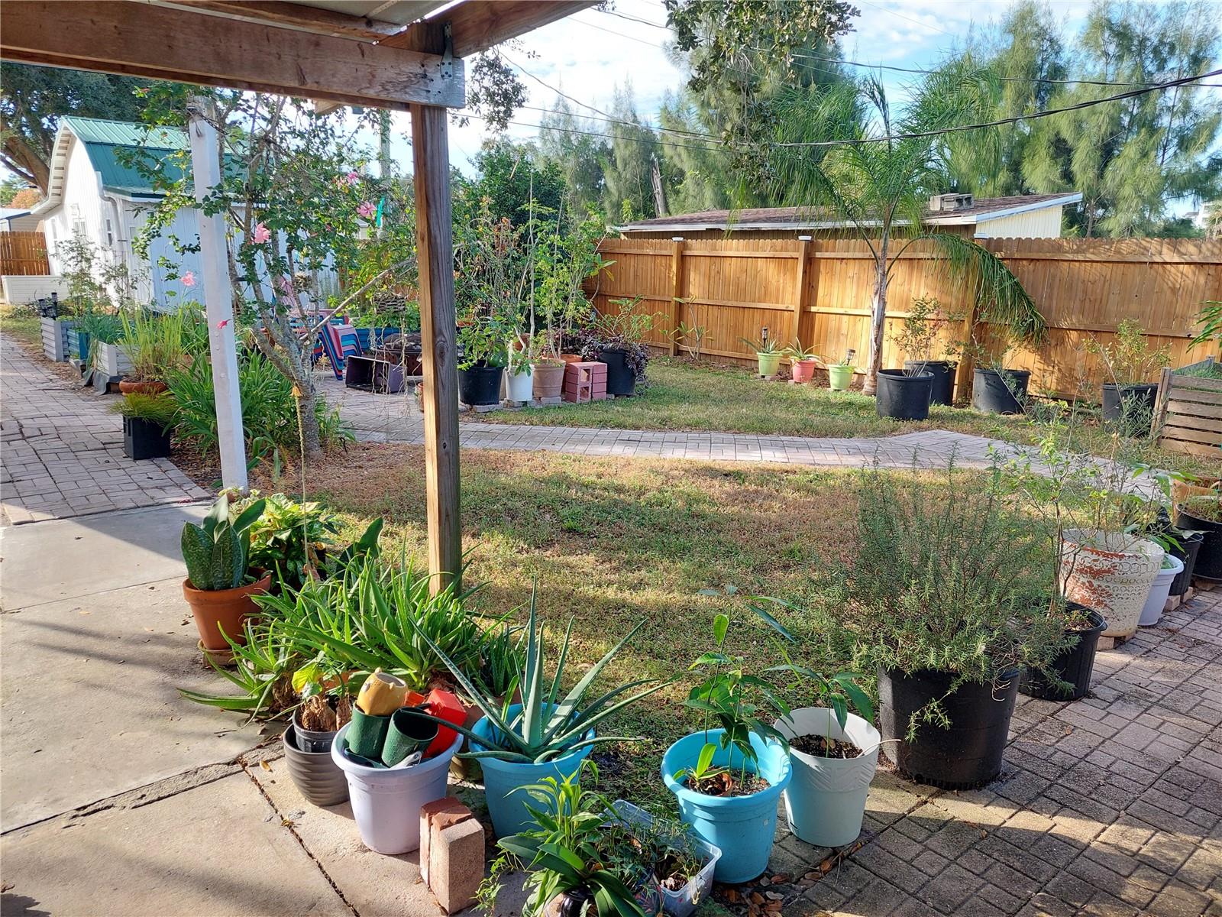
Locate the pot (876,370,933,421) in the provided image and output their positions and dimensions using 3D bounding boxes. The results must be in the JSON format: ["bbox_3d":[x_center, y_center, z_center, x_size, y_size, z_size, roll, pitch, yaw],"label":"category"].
[{"bbox_3d":[3.044,-0.666,8.842,0.555,0.460,0.555,1,13,0],"label":"pot"}]

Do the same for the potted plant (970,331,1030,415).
[{"bbox_3d":[4.230,-0.949,9.218,0.630,0.870,0.580,1,13,0],"label":"potted plant"}]

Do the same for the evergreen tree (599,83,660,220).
[{"bbox_3d":[0.754,-9.332,30.703,2.600,7.980,2.600,0,13,0],"label":"evergreen tree"}]

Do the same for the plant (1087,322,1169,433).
[{"bbox_3d":[5.327,-0.859,8.715,0.780,1.080,0.720,0,13,0],"label":"plant"}]

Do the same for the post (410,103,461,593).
[{"bbox_3d":[-0.642,-0.211,3.130,0.090,2.130,0.090,-9,17,-36],"label":"post"}]

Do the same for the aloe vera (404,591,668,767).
[{"bbox_3d":[-0.200,0.606,2.409,0.730,0.510,0.600,1,13,0],"label":"aloe vera"}]

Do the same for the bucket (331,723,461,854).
[{"bbox_3d":[-0.601,0.924,2.416,0.350,0.285,0.350,0,13,0],"label":"bucket"}]

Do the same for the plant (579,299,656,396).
[{"bbox_3d":[0.059,-1.238,9.658,0.860,1.060,0.760,1,13,0],"label":"plant"}]

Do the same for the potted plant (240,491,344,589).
[{"bbox_3d":[-1.369,0.413,3.621,0.460,0.560,0.440,-5,14,-22],"label":"potted plant"}]

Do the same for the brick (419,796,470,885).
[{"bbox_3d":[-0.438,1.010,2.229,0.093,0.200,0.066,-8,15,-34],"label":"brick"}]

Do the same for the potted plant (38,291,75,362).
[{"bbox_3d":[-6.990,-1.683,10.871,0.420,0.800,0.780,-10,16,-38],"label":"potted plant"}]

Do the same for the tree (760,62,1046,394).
[{"bbox_3d":[3.371,-2.558,9.760,3.350,3.720,3.000,1,13,0],"label":"tree"}]

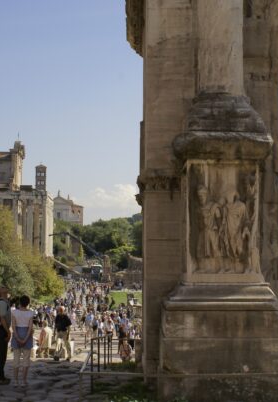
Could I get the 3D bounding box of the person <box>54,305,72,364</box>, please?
[{"bbox_3d":[-2.348,4.087,21.519,0.580,1.682,0.520,-1,-5,15],"label":"person"}]

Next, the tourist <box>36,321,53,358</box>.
[{"bbox_3d":[-3.391,4.977,25.154,0.500,1.363,0.360,0,-5,5],"label":"tourist"}]

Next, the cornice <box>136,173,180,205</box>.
[{"bbox_3d":[0.402,-0.351,14.441,0.900,0.518,0.600,0,-5,0],"label":"cornice"}]

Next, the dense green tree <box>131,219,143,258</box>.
[{"bbox_3d":[-0.200,14.951,279.792,11.000,14.358,10.000,0,-5,0],"label":"dense green tree"}]

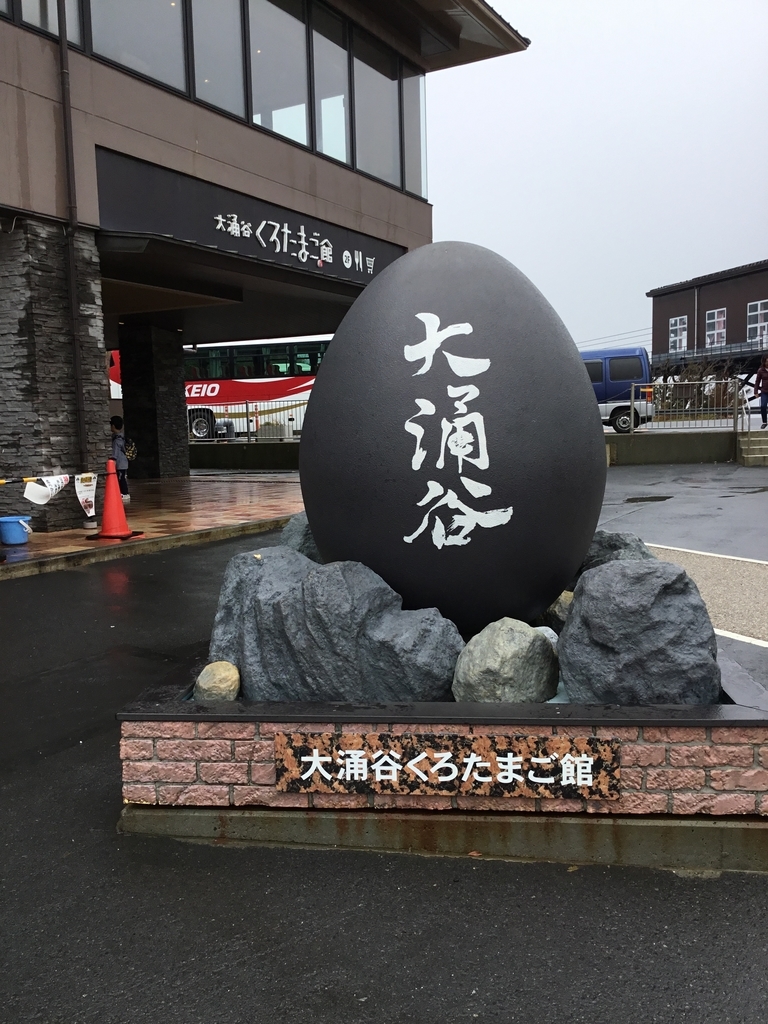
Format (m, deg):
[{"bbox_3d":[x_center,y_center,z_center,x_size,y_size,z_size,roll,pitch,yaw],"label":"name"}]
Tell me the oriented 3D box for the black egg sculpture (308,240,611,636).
[{"bbox_3d":[0.257,-0.248,3.524,1.160,1.540,1.160,-1,6,5],"label":"black egg sculpture"}]

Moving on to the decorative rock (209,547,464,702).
[{"bbox_3d":[-0.155,0.348,2.980,0.770,0.470,0.480,-1,6,6],"label":"decorative rock"}]

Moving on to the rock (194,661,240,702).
[{"bbox_3d":[-0.515,0.534,2.830,0.140,0.150,0.130,-1,6,6],"label":"rock"}]

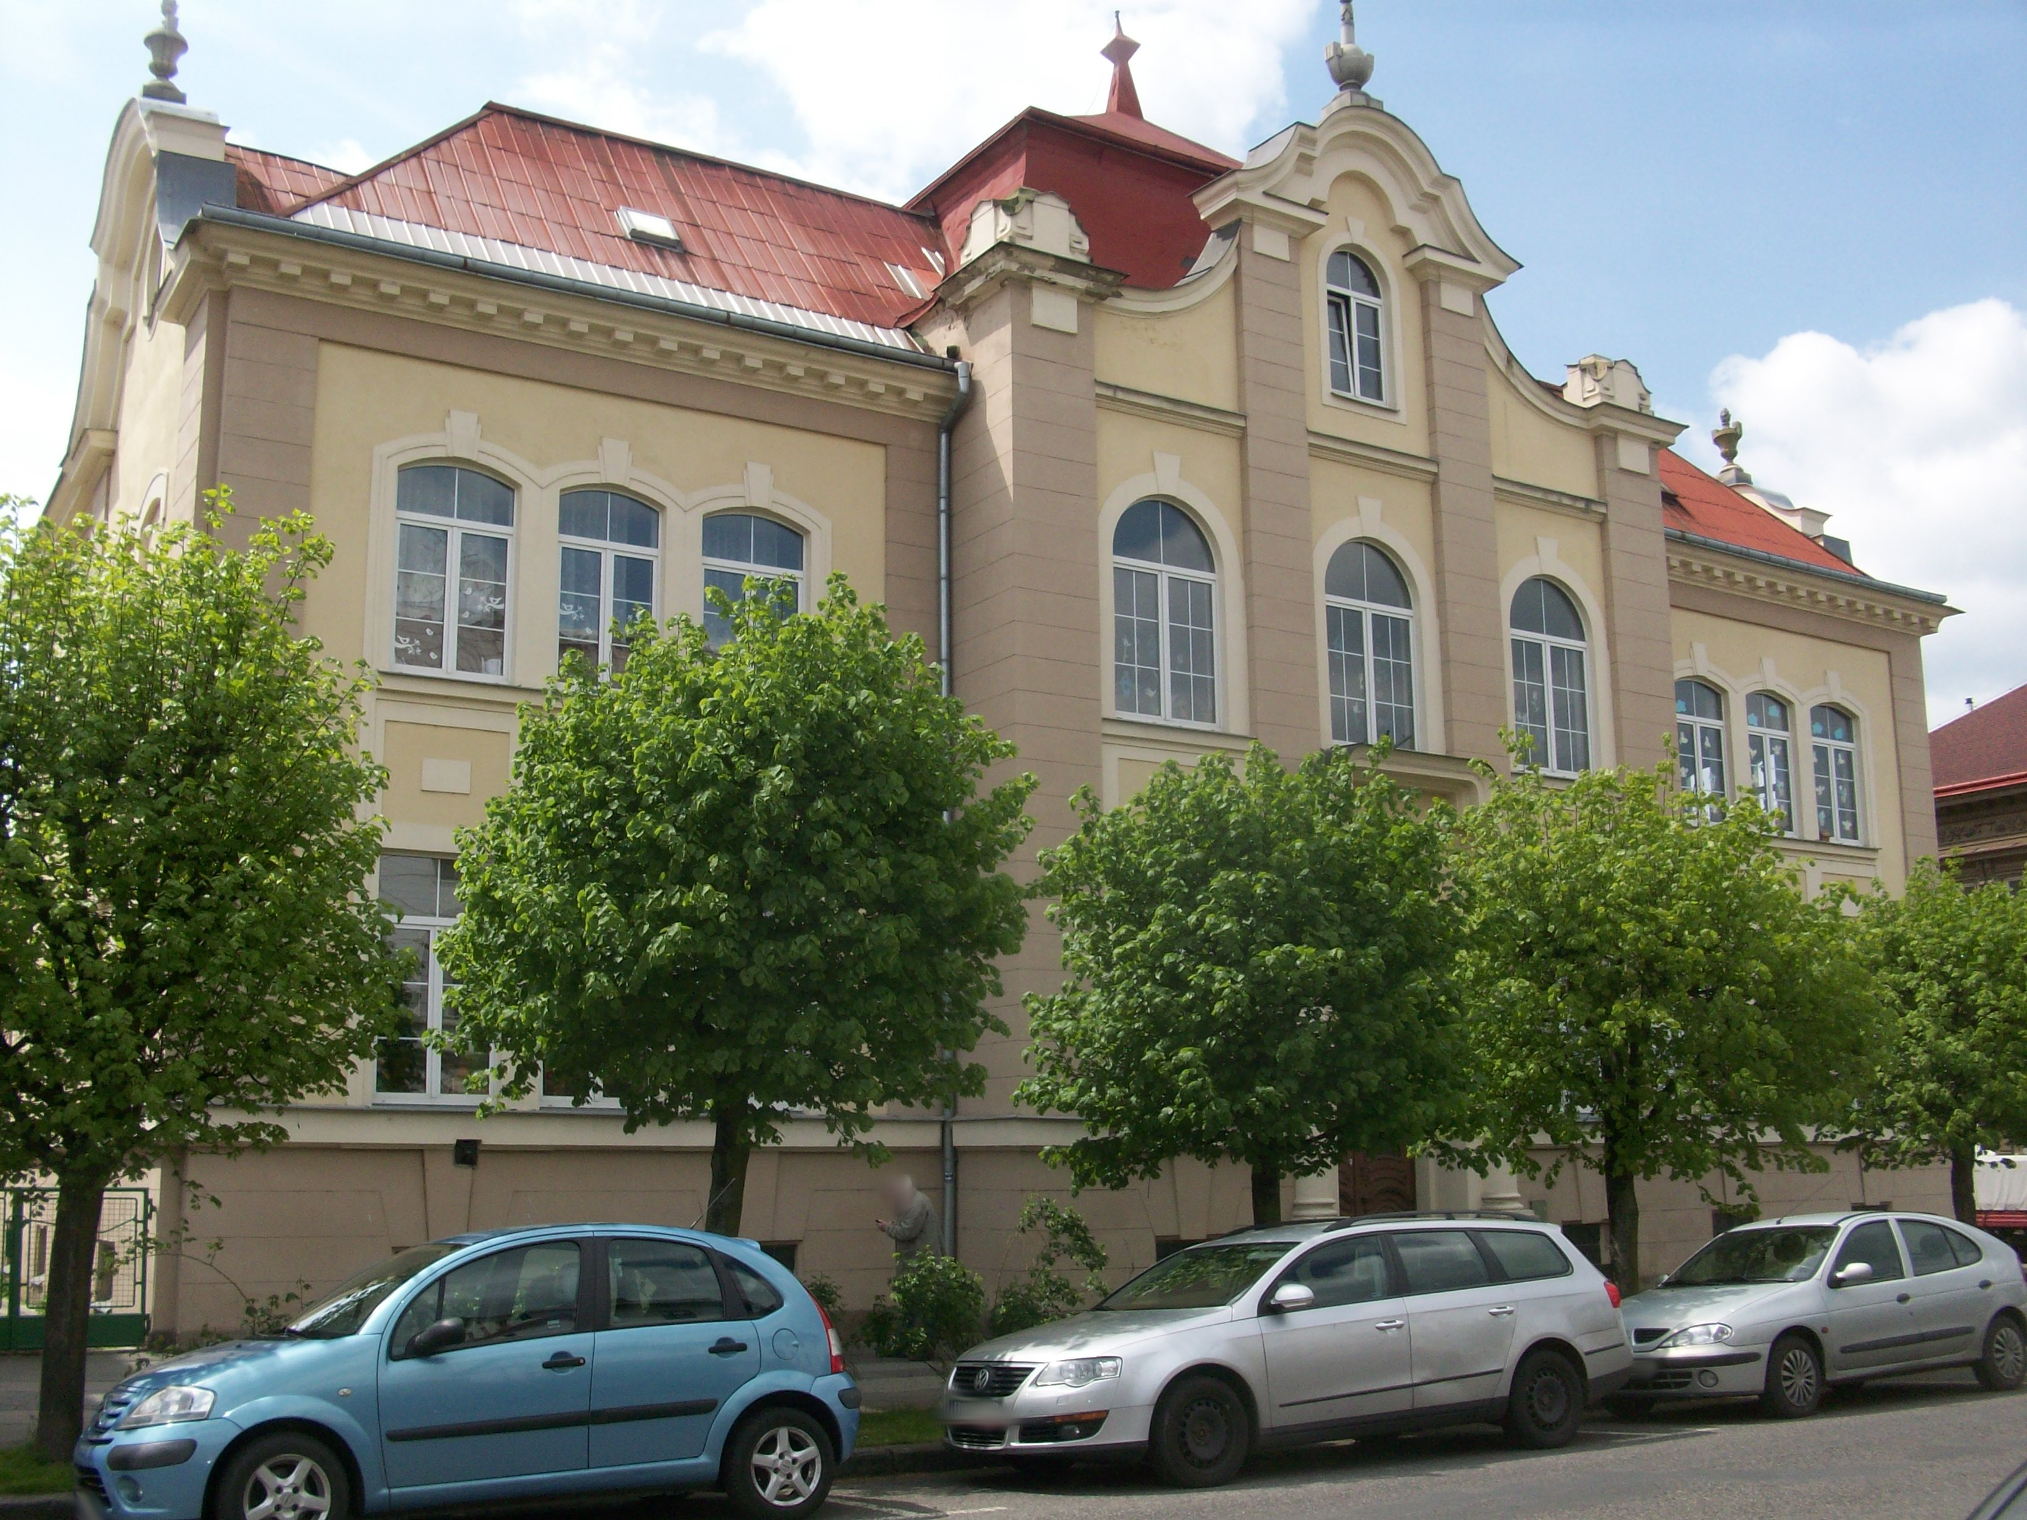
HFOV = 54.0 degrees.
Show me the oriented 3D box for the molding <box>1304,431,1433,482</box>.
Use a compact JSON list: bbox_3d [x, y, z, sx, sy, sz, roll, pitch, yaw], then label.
[{"bbox_3d":[4.607,-3.875,25.401,2.147,0.252,0.220,6,-13,-30],"label":"molding"}]

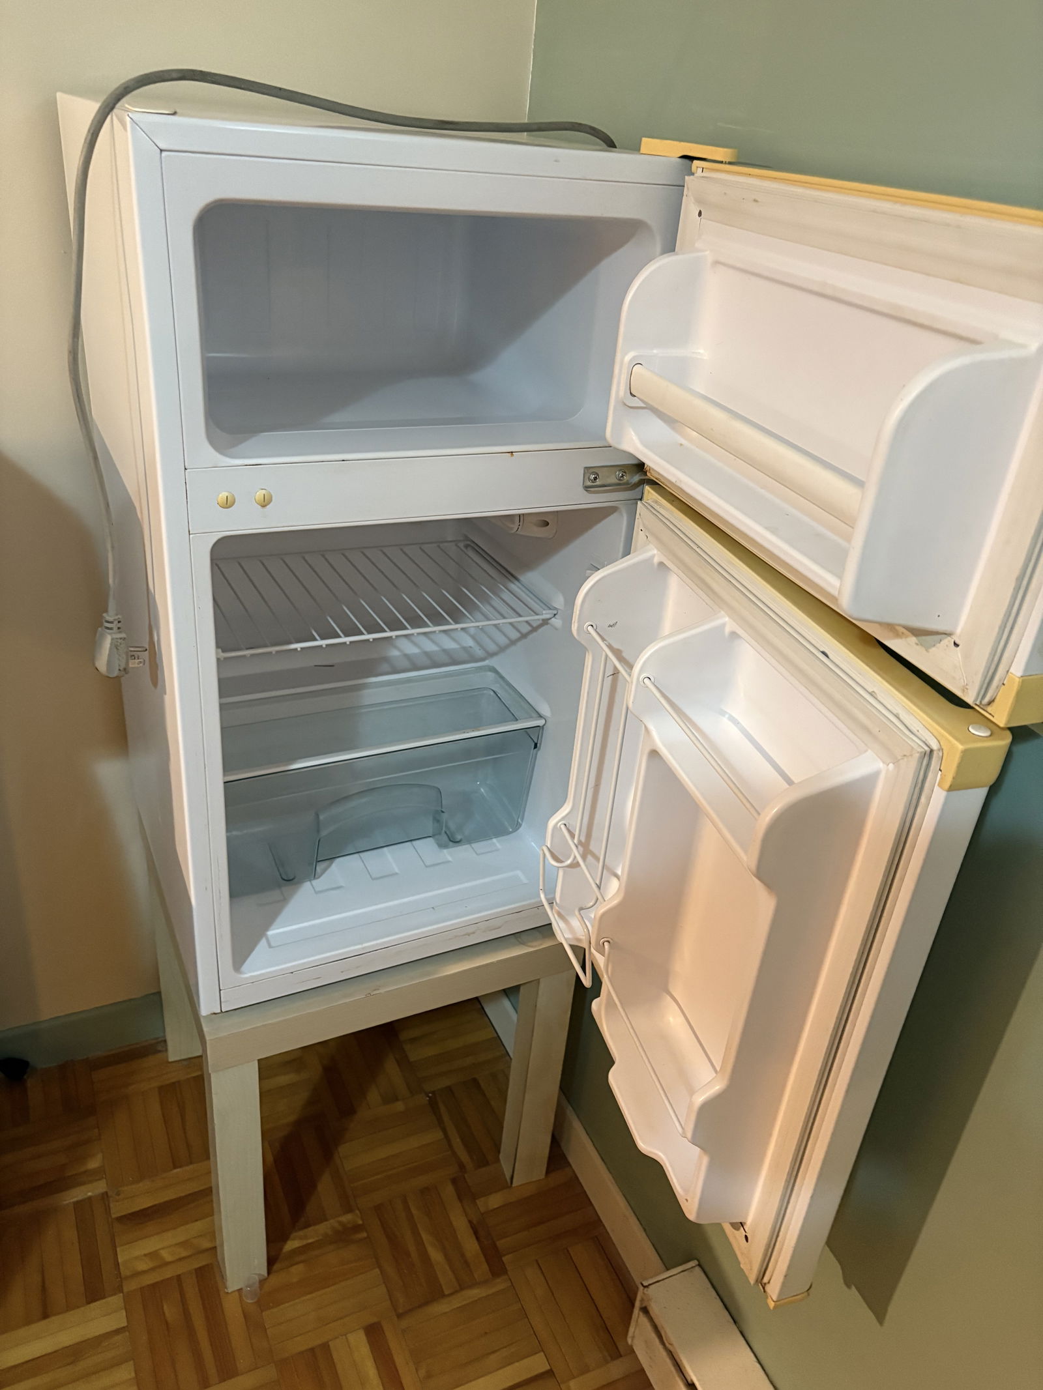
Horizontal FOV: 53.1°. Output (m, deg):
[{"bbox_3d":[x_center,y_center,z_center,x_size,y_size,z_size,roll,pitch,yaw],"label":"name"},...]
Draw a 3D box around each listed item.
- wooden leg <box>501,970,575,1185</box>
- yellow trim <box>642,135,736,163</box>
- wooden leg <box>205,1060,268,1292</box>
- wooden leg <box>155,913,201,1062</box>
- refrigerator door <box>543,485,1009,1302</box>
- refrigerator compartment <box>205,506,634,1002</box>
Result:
[{"bbox_3d":[0.018,0.505,1.405,0.051,0.390,0.051,-9,32,-25],"label":"wooden leg"},{"bbox_3d":[0.141,-0.464,0.888,0.038,0.015,0.092,-9,32,-26],"label":"yellow trim"},{"bbox_3d":[-0.337,0.560,1.238,0.051,0.390,0.051,-9,32,-25],"label":"wooden leg"},{"bbox_3d":[-0.509,0.378,1.542,0.051,0.390,0.051,-9,32,-25],"label":"wooden leg"},{"bbox_3d":[0.139,0.168,0.963,0.145,0.580,0.485,-4,30,-18],"label":"refrigerator door"},{"bbox_3d":[-0.180,-0.019,1.222,0.430,0.520,0.350,-9,32,-26],"label":"refrigerator compartment"}]

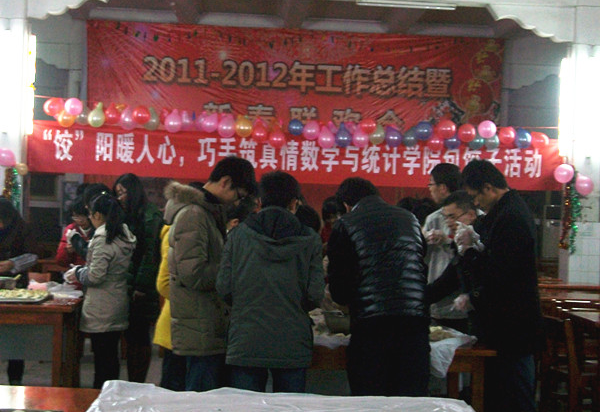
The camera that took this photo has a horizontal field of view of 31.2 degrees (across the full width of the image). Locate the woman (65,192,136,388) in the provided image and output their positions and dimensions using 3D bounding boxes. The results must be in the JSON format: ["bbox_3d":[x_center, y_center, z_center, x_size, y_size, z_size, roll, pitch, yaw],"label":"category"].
[{"bbox_3d":[-1.330,0.700,7.200,0.450,1.580,0.470,2,1,30],"label":"woman"}]

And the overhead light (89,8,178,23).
[{"bbox_3d":[-2.510,-2.872,16.200,1.340,0.170,0.250,2,2,-5],"label":"overhead light"}]

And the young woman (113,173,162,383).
[{"bbox_3d":[-1.183,0.545,7.629,0.340,1.566,0.460,1,2,-26],"label":"young woman"}]

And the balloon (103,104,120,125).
[{"bbox_3d":[-2.236,-1.091,12.815,0.197,0.262,0.200,2,1,-4],"label":"balloon"}]

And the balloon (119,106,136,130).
[{"bbox_3d":[-2.039,-1.046,12.700,0.210,0.285,0.210,2,0,0],"label":"balloon"}]

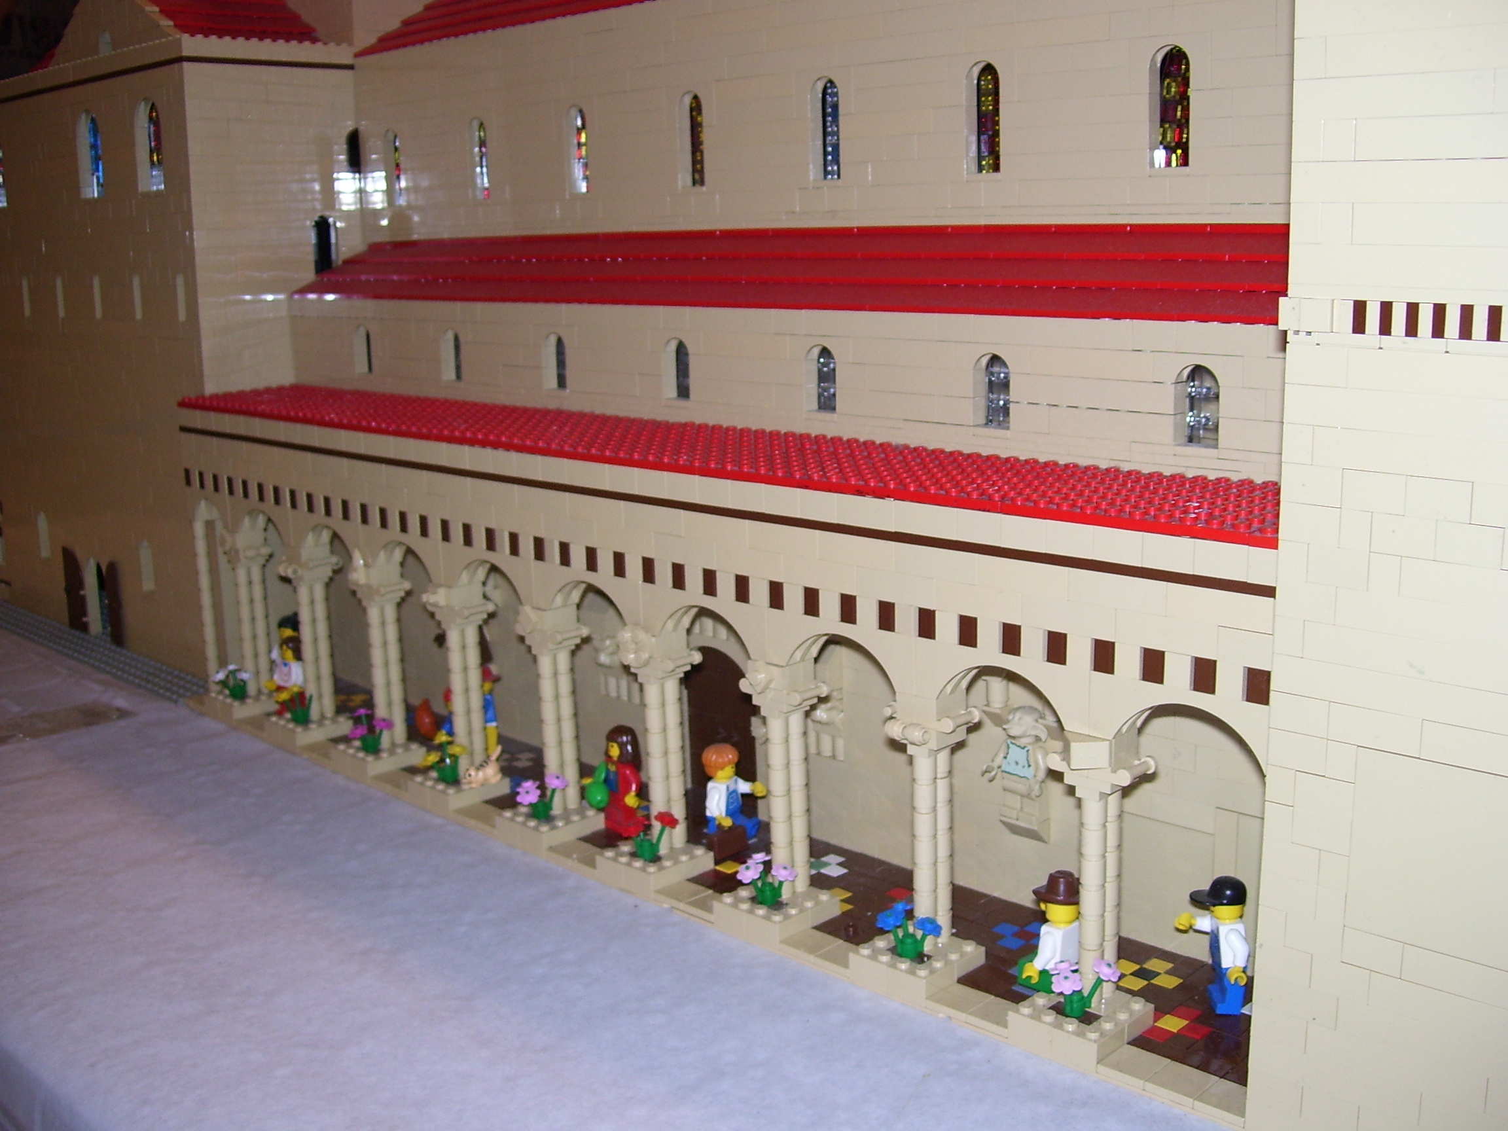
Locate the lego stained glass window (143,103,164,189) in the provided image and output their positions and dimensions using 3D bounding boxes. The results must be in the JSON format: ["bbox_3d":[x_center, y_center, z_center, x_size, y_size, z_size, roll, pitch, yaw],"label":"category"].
[{"bbox_3d":[-0.319,-0.224,0.838,0.029,0.050,0.007,10,19,43],"label":"lego stained glass window"}]

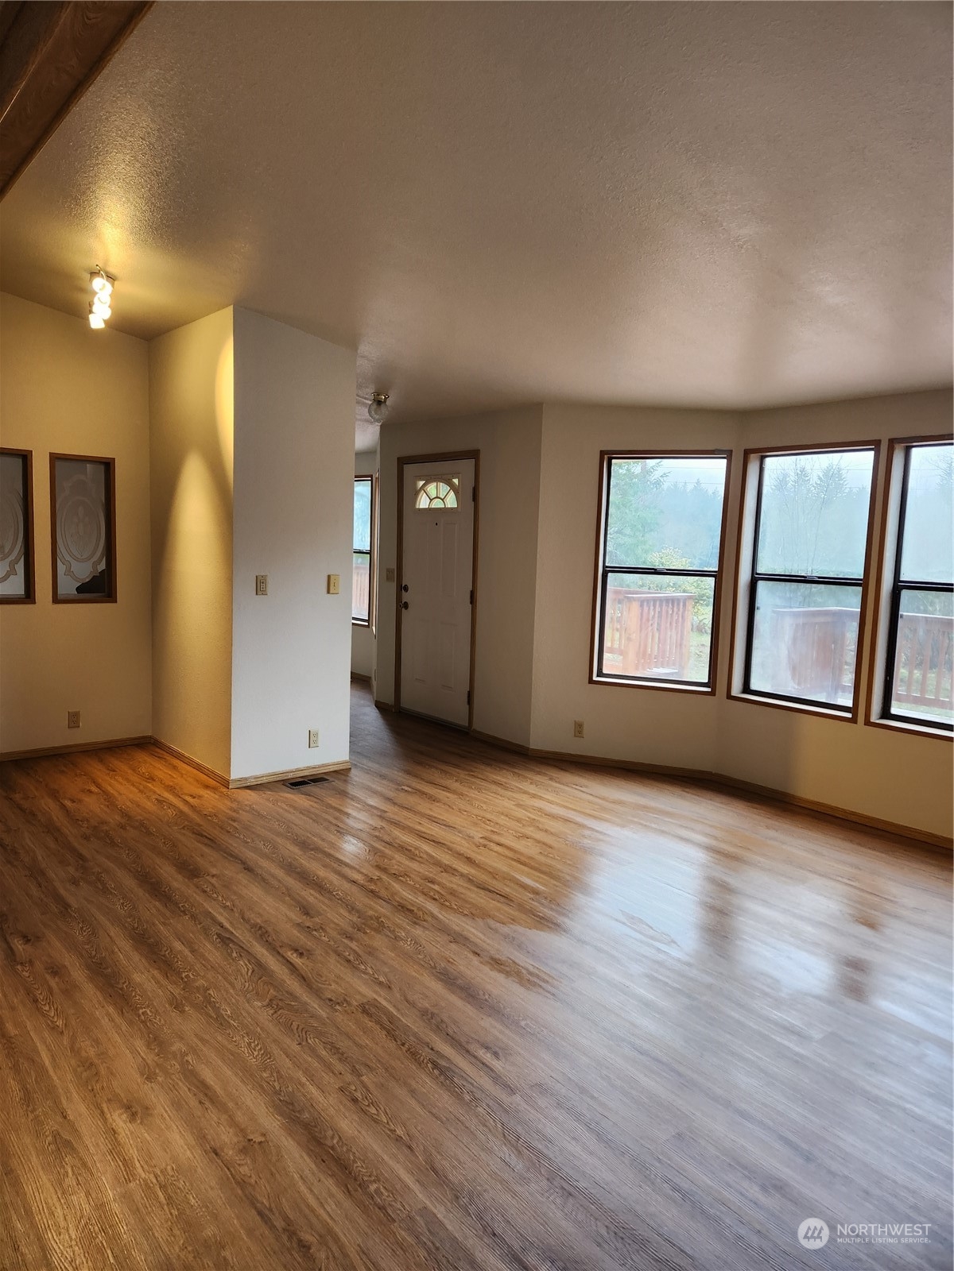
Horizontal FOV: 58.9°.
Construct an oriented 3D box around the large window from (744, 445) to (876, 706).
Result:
[{"bbox_3d":[1.958,-0.326,5.011,0.090,1.490,0.770,-3,8,-40],"label":"large window"}]

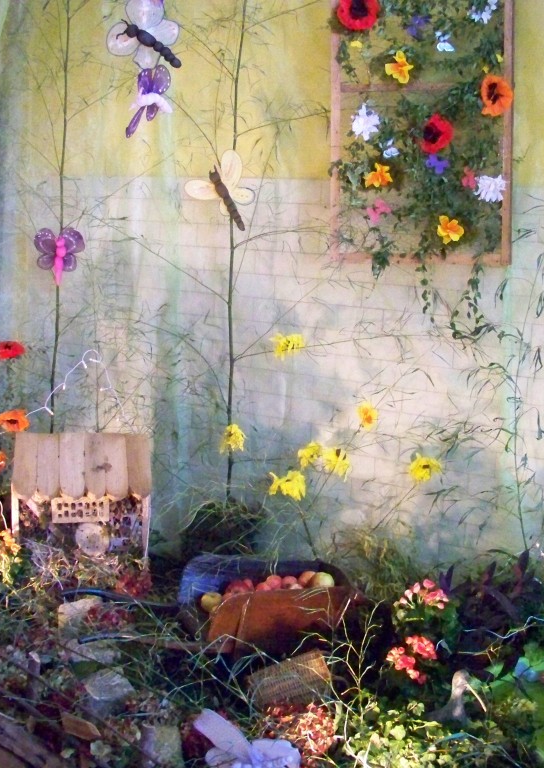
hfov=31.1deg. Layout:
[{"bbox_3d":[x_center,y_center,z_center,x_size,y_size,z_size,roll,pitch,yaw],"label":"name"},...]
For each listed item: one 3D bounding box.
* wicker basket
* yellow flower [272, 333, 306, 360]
[{"bbox_3d":[0.058,0.929,3.050,0.250,0.130,0.160,-4,13,-27],"label":"wicker basket"},{"bbox_3d":[0.062,-0.140,3.650,0.118,0.100,0.085,1,5,0],"label":"yellow flower"}]

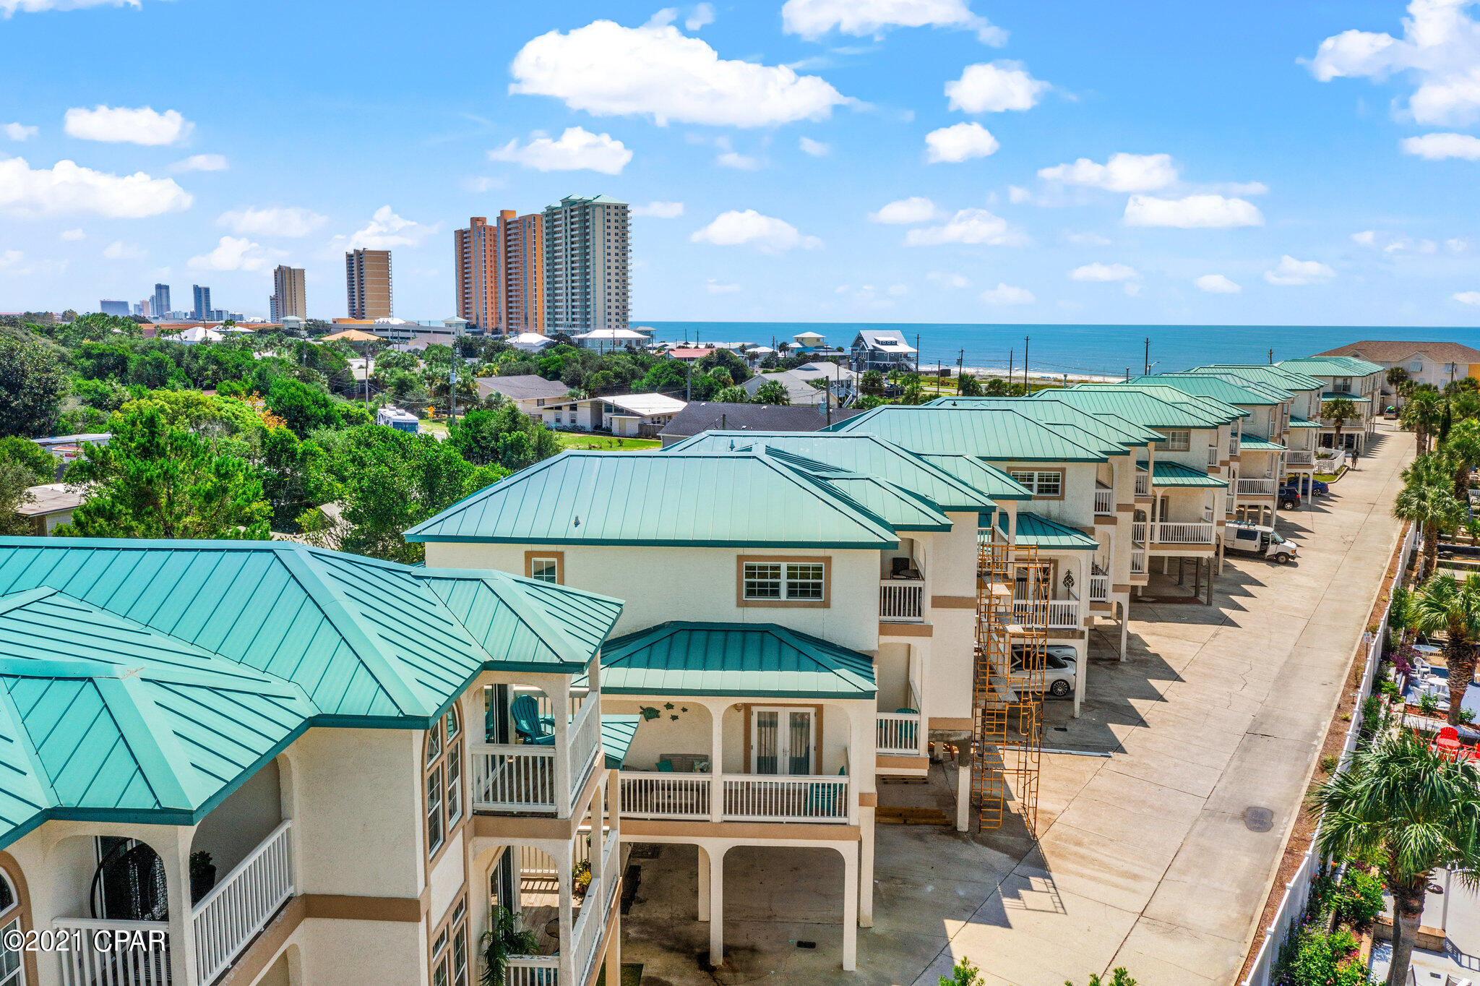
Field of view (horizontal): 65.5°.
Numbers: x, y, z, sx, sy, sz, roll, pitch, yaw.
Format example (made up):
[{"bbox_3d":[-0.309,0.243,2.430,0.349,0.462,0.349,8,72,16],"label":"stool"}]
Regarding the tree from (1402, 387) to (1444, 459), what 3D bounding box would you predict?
[{"bbox_3d":[51.172,-3.215,86.430,2.816,9.274,2.816,0,9,0],"label":"tree"}]

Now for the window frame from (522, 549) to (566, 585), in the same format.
[{"bbox_3d":[-4.381,1.872,25.833,0.902,1.178,0.120,1,9,2],"label":"window frame"}]

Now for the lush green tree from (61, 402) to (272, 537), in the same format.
[{"bbox_3d":[-25.207,1.209,50.765,8.140,10.125,7.733,0,9,0],"label":"lush green tree"}]

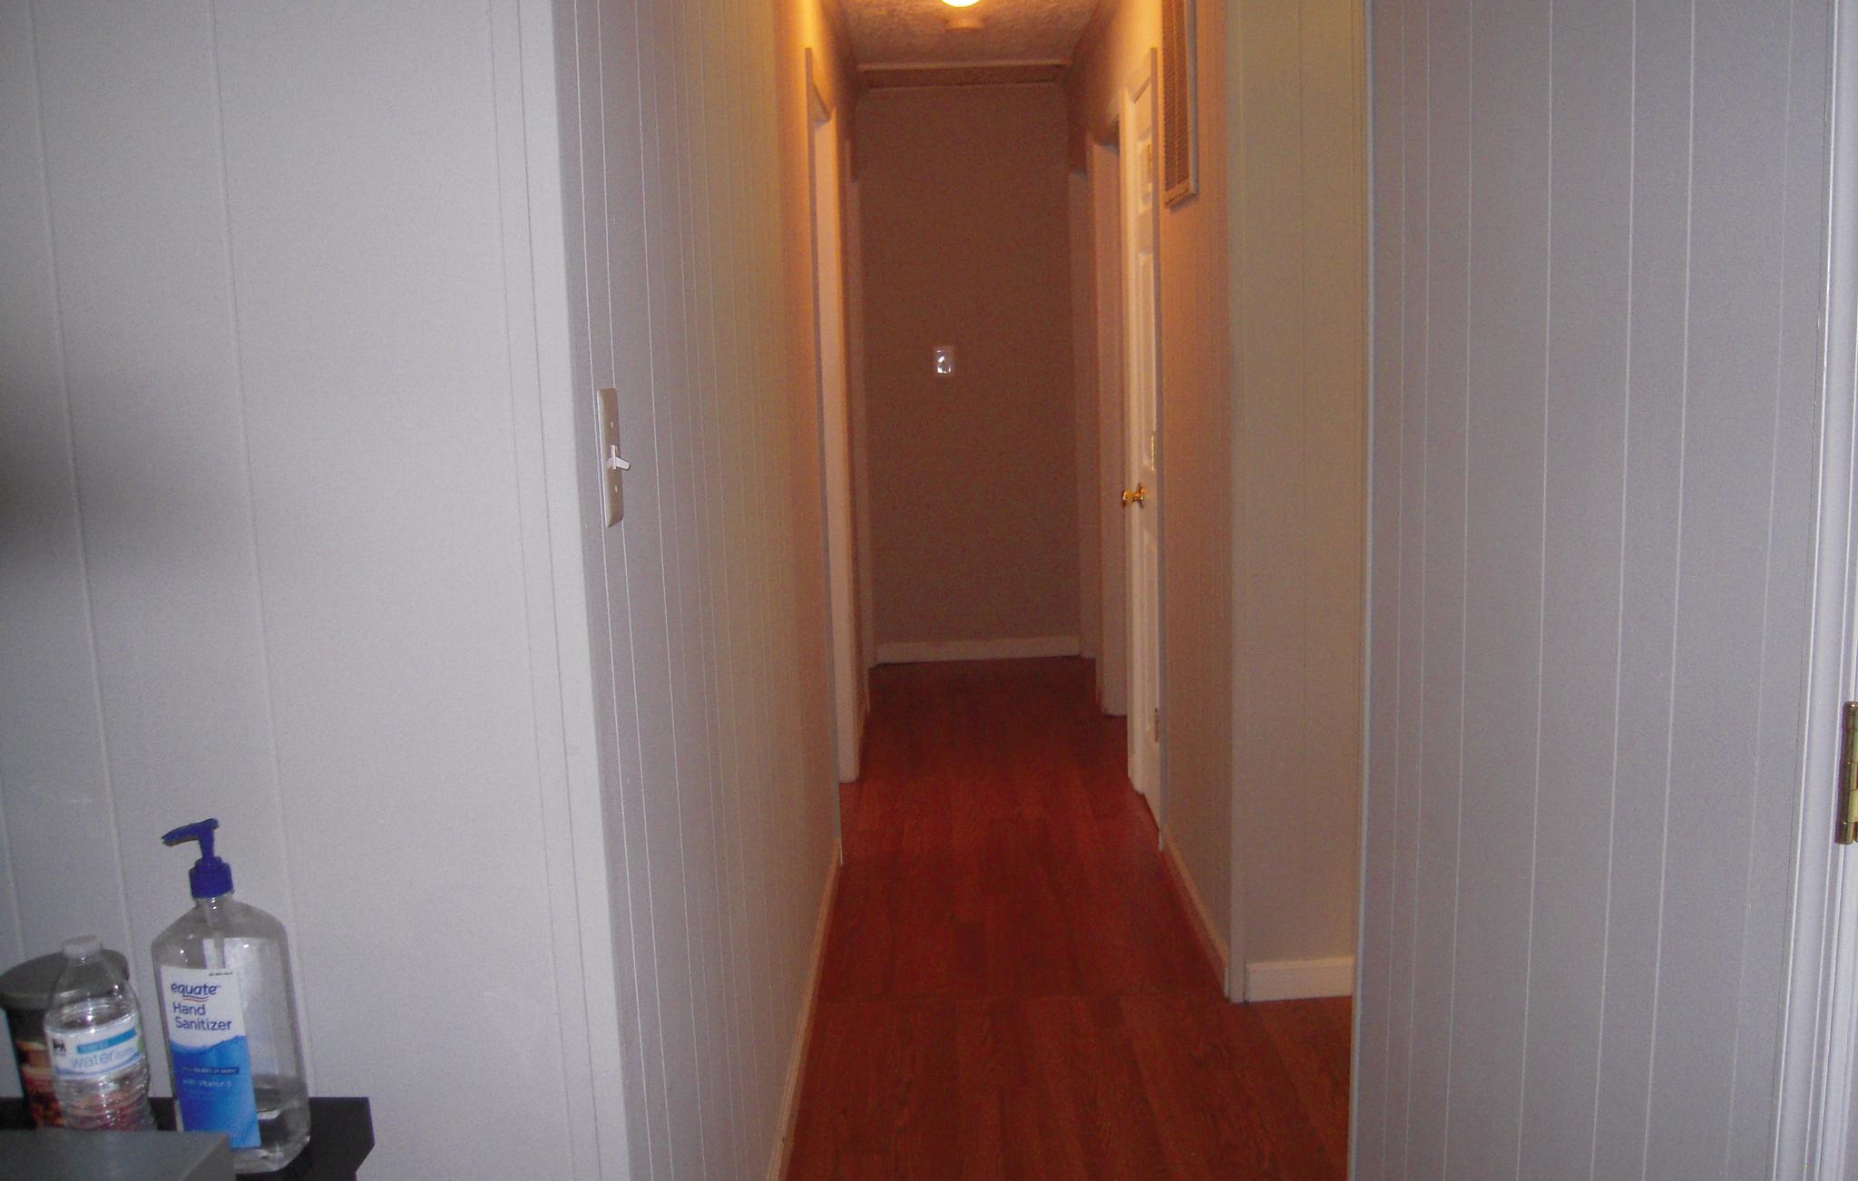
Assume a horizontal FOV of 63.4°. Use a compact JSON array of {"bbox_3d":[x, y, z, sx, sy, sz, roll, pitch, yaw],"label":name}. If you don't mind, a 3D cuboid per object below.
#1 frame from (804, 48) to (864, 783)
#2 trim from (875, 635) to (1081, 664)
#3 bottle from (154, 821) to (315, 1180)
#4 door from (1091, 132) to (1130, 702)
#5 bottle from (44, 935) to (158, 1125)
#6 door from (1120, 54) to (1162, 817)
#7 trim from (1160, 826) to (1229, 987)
[{"bbox_3d":[-0.301,-0.354,4.221,0.100,2.060,0.820,-2,10,0],"label":"frame"},{"bbox_3d":[0.210,0.260,6.444,0.875,0.077,0.015,-2,10,0],"label":"trim"},{"bbox_3d":[-0.513,0.294,1.102,0.090,0.250,0.065,-2,10,0],"label":"bottle"},{"bbox_3d":[0.652,-0.516,5.014,0.120,2.060,0.830,-2,10,0],"label":"door"},{"bbox_3d":[-0.581,0.339,1.056,0.065,0.195,0.065,-2,10,0],"label":"bottle"},{"bbox_3d":[0.620,-0.375,4.216,0.070,2.050,0.690,-2,10,0],"label":"door"},{"bbox_3d":[0.632,0.736,3.563,0.015,0.080,0.930,-2,10,0],"label":"trim"}]

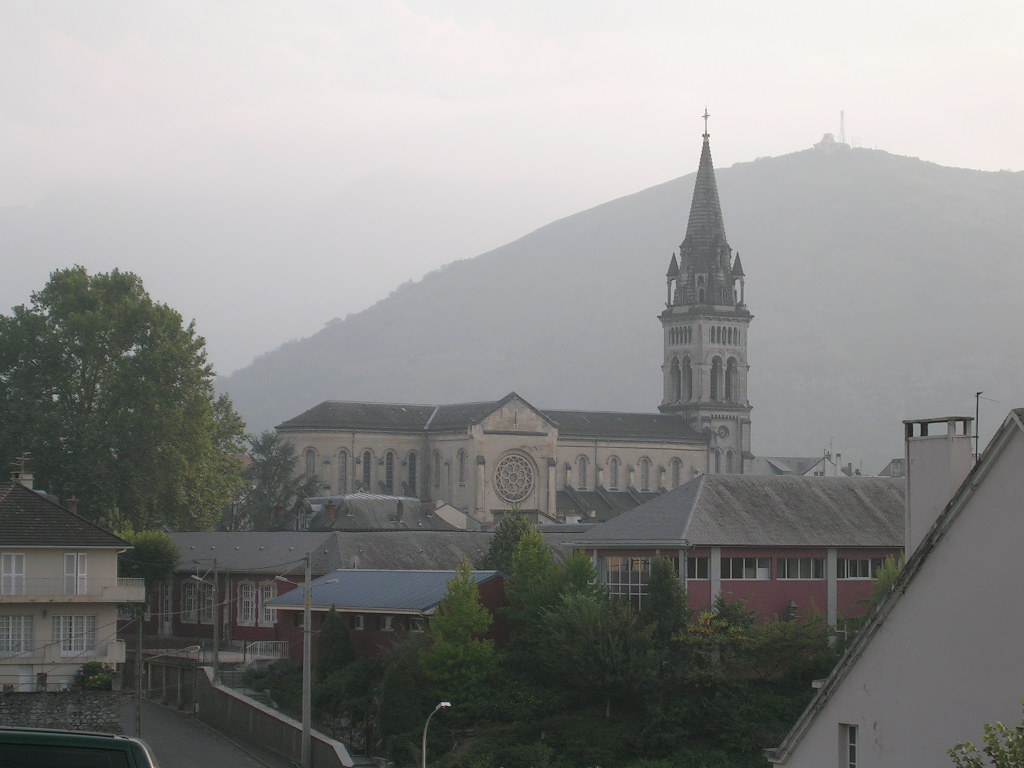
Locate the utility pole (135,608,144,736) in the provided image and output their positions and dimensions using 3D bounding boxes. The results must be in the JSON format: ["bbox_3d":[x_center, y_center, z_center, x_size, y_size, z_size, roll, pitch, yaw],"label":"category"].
[{"bbox_3d":[-15.960,12.910,133.000,0.300,6.590,0.300,0,-3,0],"label":"utility pole"}]

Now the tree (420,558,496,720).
[{"bbox_3d":[-2.640,12.680,153.000,3.700,8.180,3.700,0,-3,0],"label":"tree"}]

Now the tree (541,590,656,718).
[{"bbox_3d":[4.180,13.090,150.000,5.500,6.230,5.200,0,-3,0],"label":"tree"}]

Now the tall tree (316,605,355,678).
[{"bbox_3d":[-9.720,14.340,171.000,2.100,4.400,2.100,0,-3,0],"label":"tall tree"}]

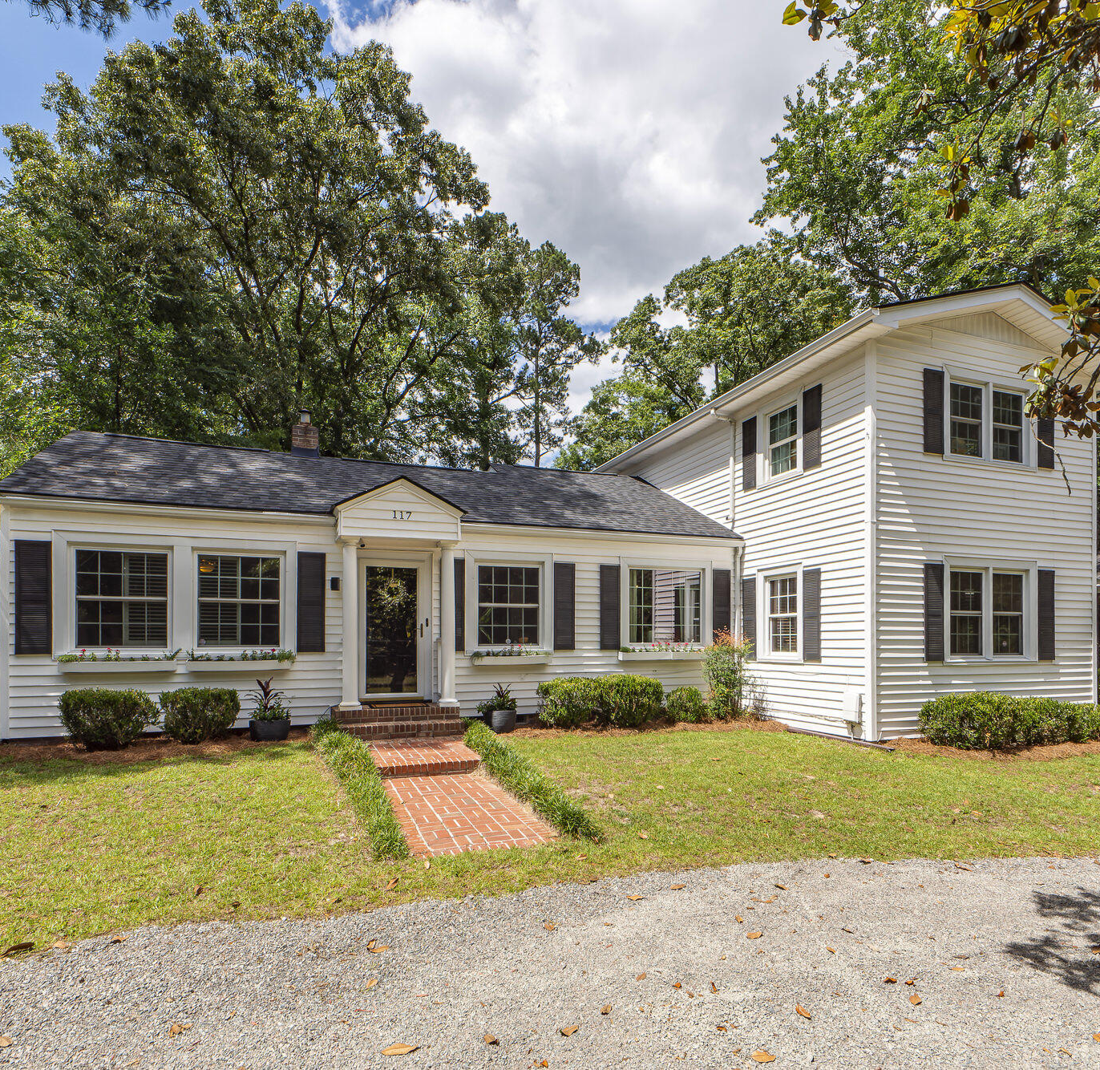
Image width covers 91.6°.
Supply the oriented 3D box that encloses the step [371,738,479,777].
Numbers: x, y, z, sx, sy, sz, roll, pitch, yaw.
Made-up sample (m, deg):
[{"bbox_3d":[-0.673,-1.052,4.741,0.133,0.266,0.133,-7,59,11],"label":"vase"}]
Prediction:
[{"bbox_3d":[-1.554,2.630,6.390,1.080,0.130,1.500,3,-10,-20],"label":"step"}]

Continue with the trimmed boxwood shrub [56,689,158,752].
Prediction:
[{"bbox_3d":[-5.227,2.149,6.344,0.890,0.670,0.800,3,-10,-17],"label":"trimmed boxwood shrub"}]

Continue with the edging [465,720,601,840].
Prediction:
[{"bbox_3d":[-0.398,2.360,5.597,0.310,0.230,3.400,3,-10,-21],"label":"edging"}]

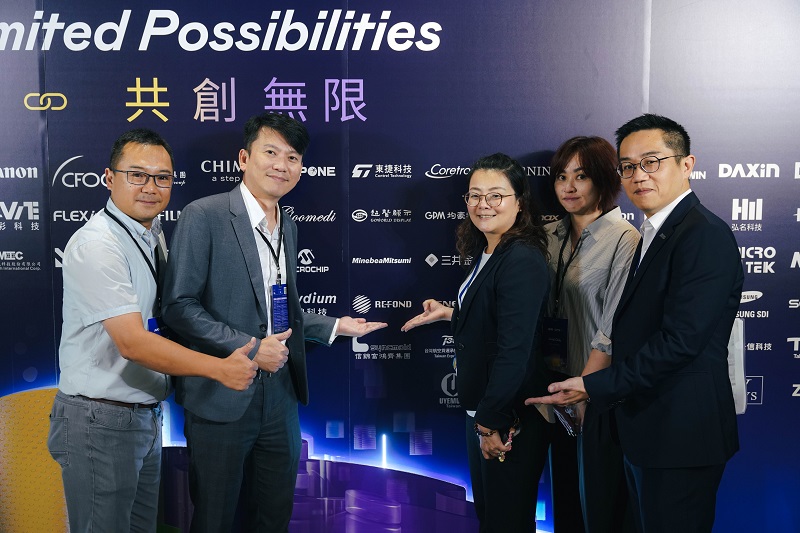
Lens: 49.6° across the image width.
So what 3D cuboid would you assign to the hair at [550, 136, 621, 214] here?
[{"bbox_3d":[0.560,-0.273,2.600,0.200,0.235,0.220,4,6,36],"label":"hair"}]

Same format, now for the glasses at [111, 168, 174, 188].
[{"bbox_3d":[-0.671,-0.230,2.250,0.142,0.043,0.140,2,6,-38],"label":"glasses"}]

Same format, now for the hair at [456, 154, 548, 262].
[{"bbox_3d":[0.302,-0.174,2.550,0.260,0.325,0.250,3,6,32],"label":"hair"}]

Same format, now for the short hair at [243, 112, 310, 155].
[{"bbox_3d":[-0.346,-0.359,2.430,0.180,0.145,0.205,10,-1,-32],"label":"short hair"}]

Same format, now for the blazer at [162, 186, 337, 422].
[{"bbox_3d":[-0.415,0.108,2.470,0.380,0.680,0.550,5,3,44],"label":"blazer"}]

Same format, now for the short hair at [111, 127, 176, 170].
[{"bbox_3d":[-0.683,-0.300,2.280,0.170,0.130,0.190,2,6,-38],"label":"short hair"}]

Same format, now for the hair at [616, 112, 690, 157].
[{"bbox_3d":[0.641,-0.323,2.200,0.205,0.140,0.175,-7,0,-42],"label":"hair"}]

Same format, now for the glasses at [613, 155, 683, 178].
[{"bbox_3d":[0.621,-0.247,2.140,0.140,0.047,0.142,-9,1,-42],"label":"glasses"}]

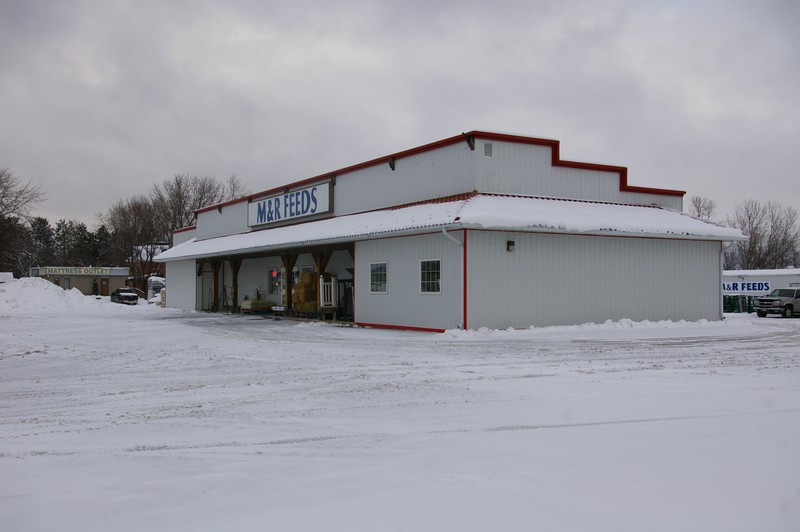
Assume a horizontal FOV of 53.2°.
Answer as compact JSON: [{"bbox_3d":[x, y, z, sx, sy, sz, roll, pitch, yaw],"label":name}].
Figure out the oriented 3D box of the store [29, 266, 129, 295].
[{"bbox_3d":[-37.800,1.950,95.500,9.000,3.400,9.500,1,-2,-29],"label":"store"}]

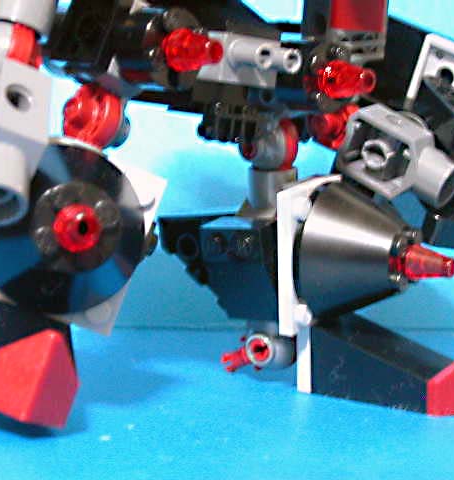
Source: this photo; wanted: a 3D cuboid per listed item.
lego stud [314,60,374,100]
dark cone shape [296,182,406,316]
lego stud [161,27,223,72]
[{"bbox_3d":[0.025,-0.032,0.254,0.008,0.008,0.011,-10,15,-39],"label":"lego stud"},{"bbox_3d":[0.032,0.003,0.287,0.020,0.032,0.032,7,14,30],"label":"dark cone shape"},{"bbox_3d":[-0.006,-0.035,0.235,0.011,0.008,0.008,9,15,39],"label":"lego stud"}]

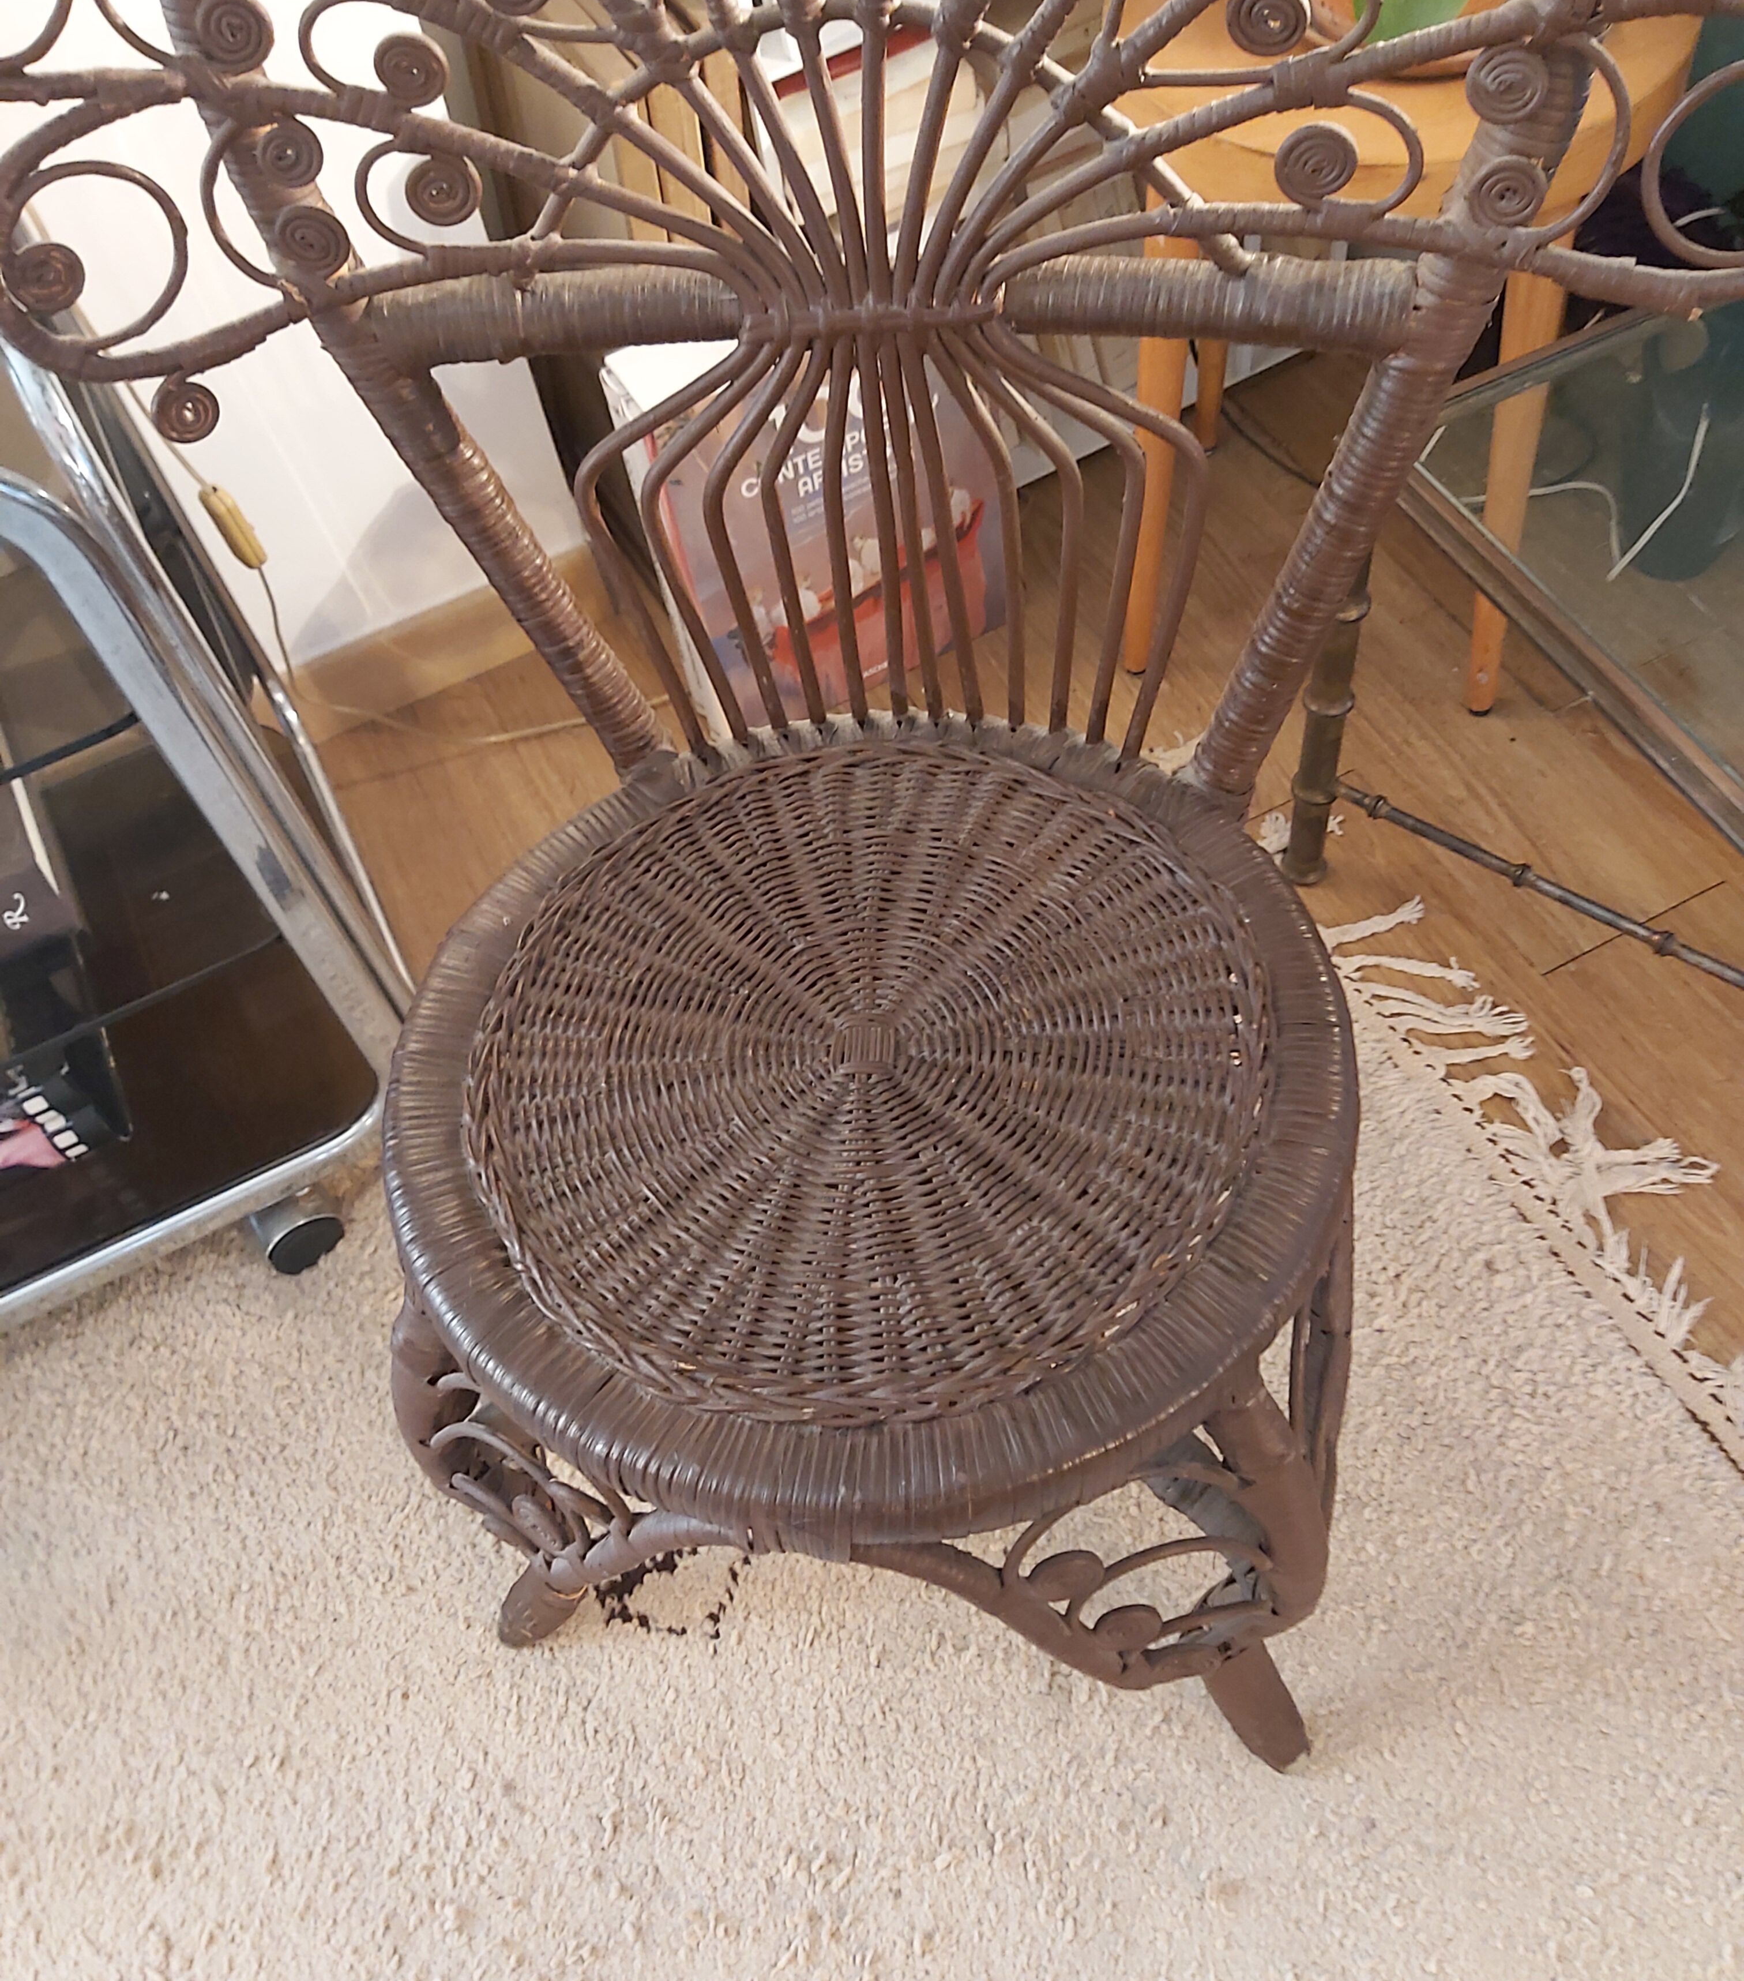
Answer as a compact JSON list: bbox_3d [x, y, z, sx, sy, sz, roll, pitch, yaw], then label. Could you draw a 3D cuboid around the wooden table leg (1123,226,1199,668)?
[{"bbox_3d":[0.193,-0.361,1.198,0.035,0.385,0.035,6,54,8],"label":"wooden table leg"}]

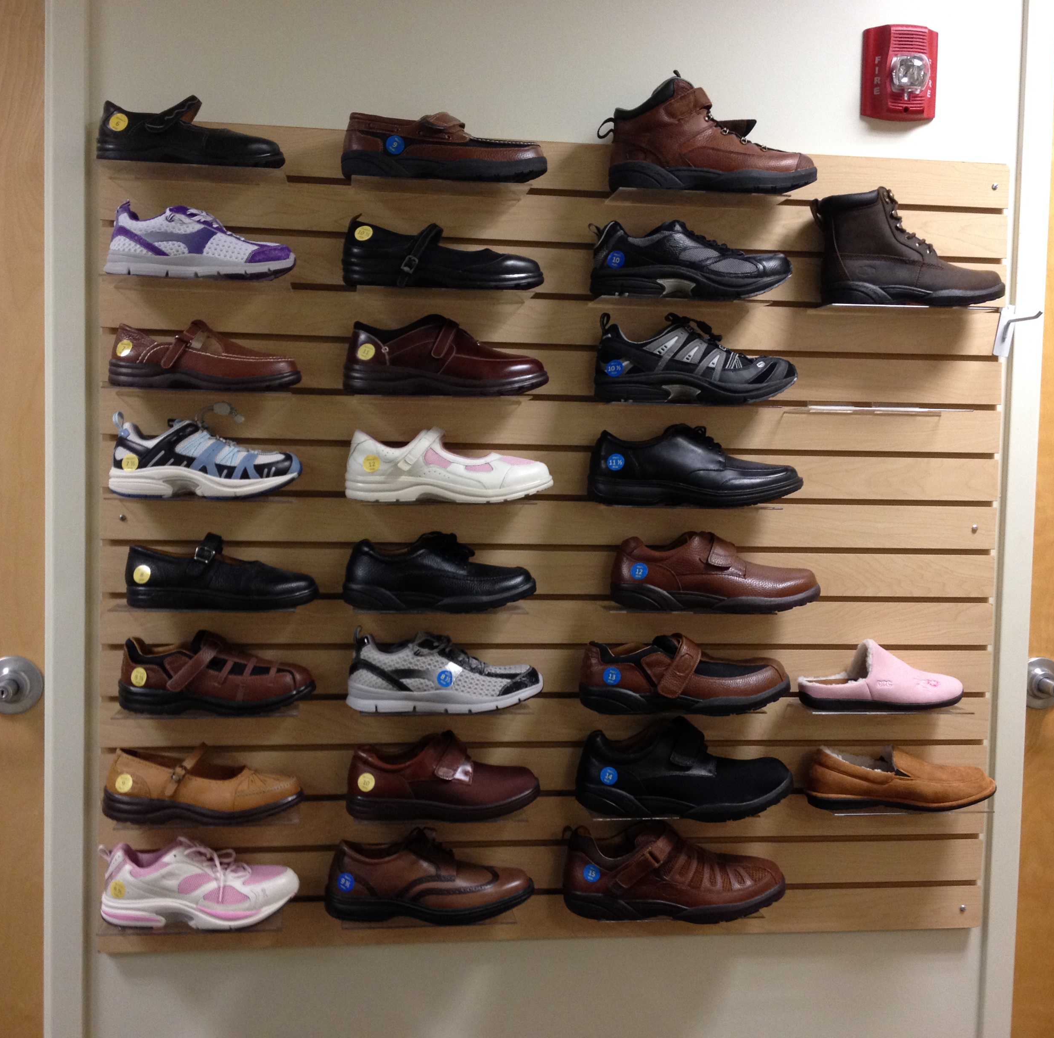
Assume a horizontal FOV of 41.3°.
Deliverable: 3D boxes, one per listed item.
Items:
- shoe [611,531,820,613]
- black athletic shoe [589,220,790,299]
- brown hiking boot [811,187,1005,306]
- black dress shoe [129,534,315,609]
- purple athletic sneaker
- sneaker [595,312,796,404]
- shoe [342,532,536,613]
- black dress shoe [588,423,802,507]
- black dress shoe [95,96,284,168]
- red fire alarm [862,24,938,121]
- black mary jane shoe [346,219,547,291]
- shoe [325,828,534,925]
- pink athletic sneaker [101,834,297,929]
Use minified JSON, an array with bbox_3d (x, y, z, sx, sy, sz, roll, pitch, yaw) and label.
[{"bbox_3d":[0.284,0.076,2.100,0.321,0.119,0.114,1,3,-7],"label":"shoe"},{"bbox_3d":[0.242,-0.381,2.068,0.304,0.120,0.110,1,3,-7],"label":"black athletic shoe"},{"bbox_3d":[0.577,-0.409,2.109,0.306,0.181,0.112,1,3,-8],"label":"brown hiking boot"},{"bbox_3d":[-0.440,0.073,2.023,0.267,0.103,0.093,1,3,-6],"label":"black dress shoe"},{"bbox_3d":[-0.460,-0.391,1.972,0.261,0.114,0.100,1,3,-8],"label":"purple athletic sneaker"},{"bbox_3d":[0.254,-0.239,2.095,0.306,0.136,0.112,1,3,-6],"label":"sneaker"},{"bbox_3d":[-0.126,0.073,2.043,0.282,0.110,0.106,1,3,-7],"label":"shoe"},{"bbox_3d":[0.254,-0.081,2.086,0.328,0.123,0.113,1,3,-8],"label":"black dress shoe"},{"bbox_3d":[-0.475,-0.543,1.976,0.253,0.106,0.094,1,3,-6],"label":"black dress shoe"},{"bbox_3d":[0.580,-0.680,2.136,0.120,0.142,0.058,1,3,-8],"label":"red fire alarm"},{"bbox_3d":[-0.120,-0.381,2.027,0.291,0.109,0.100,1,3,-7],"label":"black mary jane shoe"},{"bbox_3d":[-0.143,0.525,2.087,0.306,0.125,0.108,1,3,-6],"label":"shoe"},{"bbox_3d":[-0.474,0.519,2.027,0.281,0.120,0.103,1,3,-6],"label":"pink athletic sneaker"}]

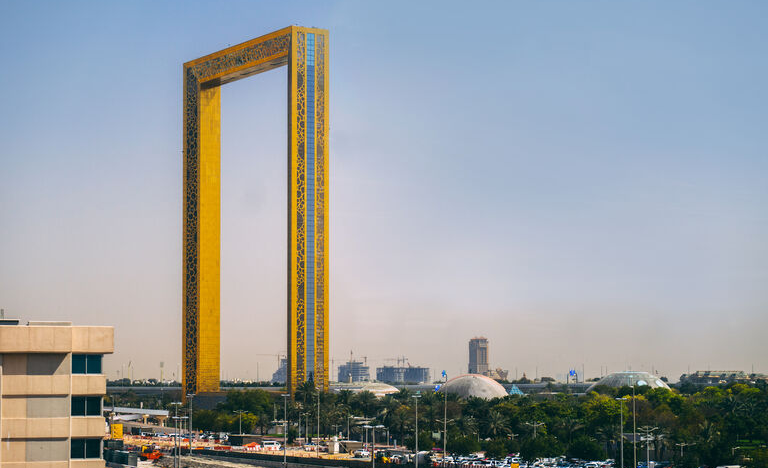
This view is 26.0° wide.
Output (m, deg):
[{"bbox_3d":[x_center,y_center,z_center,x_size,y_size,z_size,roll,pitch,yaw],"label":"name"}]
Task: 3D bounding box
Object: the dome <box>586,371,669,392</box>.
[{"bbox_3d":[132.250,80.594,900.000,46.000,13.000,46.000,0,-5,0],"label":"dome"}]

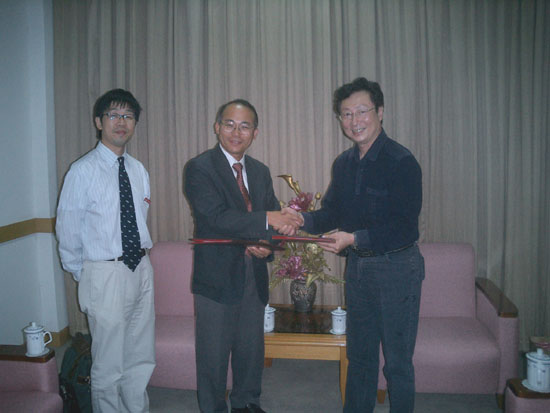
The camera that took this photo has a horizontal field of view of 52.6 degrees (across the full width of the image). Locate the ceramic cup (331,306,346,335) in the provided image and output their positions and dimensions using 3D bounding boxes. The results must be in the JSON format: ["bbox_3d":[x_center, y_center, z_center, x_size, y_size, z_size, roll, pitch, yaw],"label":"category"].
[{"bbox_3d":[0.361,0.629,3.083,0.112,0.143,0.095,0,5,7],"label":"ceramic cup"}]

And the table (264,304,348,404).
[{"bbox_3d":[0.166,0.894,3.346,0.560,0.420,0.730,0,5,7],"label":"table"}]

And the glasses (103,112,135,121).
[{"bbox_3d":[-0.705,-0.399,2.476,0.135,0.036,0.140,2,6,-30],"label":"glasses"}]

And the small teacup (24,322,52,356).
[{"bbox_3d":[-1.035,0.579,2.430,0.120,0.142,0.100,0,5,7],"label":"small teacup"}]

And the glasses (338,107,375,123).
[{"bbox_3d":[0.368,-0.406,2.427,0.137,0.040,0.140,-7,9,26],"label":"glasses"}]

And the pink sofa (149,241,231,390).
[{"bbox_3d":[-0.574,0.681,3.514,0.780,0.840,0.770,0,5,7],"label":"pink sofa"}]

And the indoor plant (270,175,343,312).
[{"bbox_3d":[0.192,0.244,3.495,0.480,0.850,0.400,0,5,7],"label":"indoor plant"}]

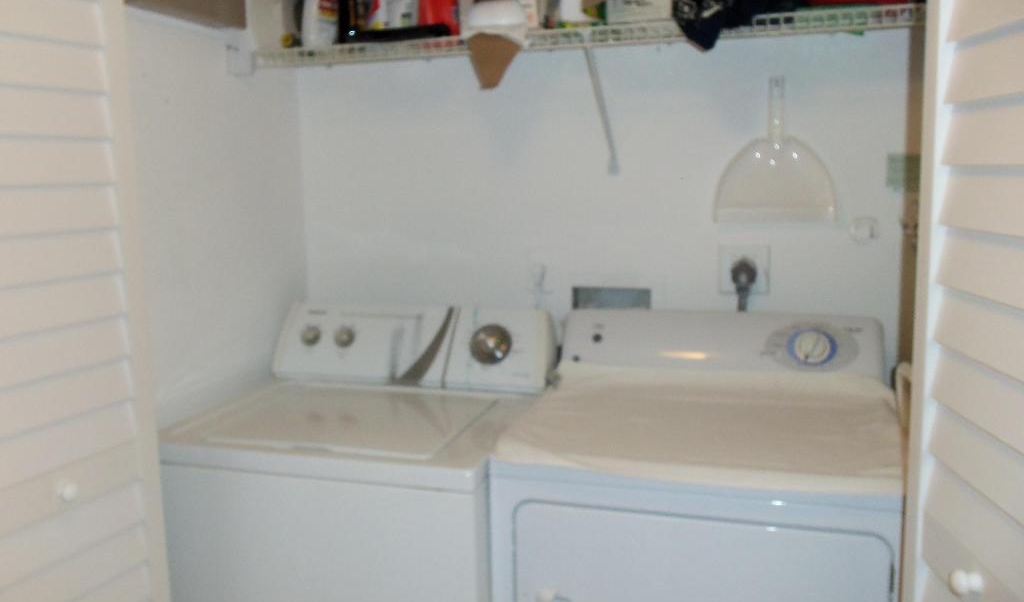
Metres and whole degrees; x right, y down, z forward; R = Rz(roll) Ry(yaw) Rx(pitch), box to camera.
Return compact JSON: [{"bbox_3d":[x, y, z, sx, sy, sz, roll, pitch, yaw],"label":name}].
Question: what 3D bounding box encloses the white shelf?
[{"bbox_3d":[0.102,-0.553,1.898,1.473,0.042,0.305,1,8,17],"label":"white shelf"}]

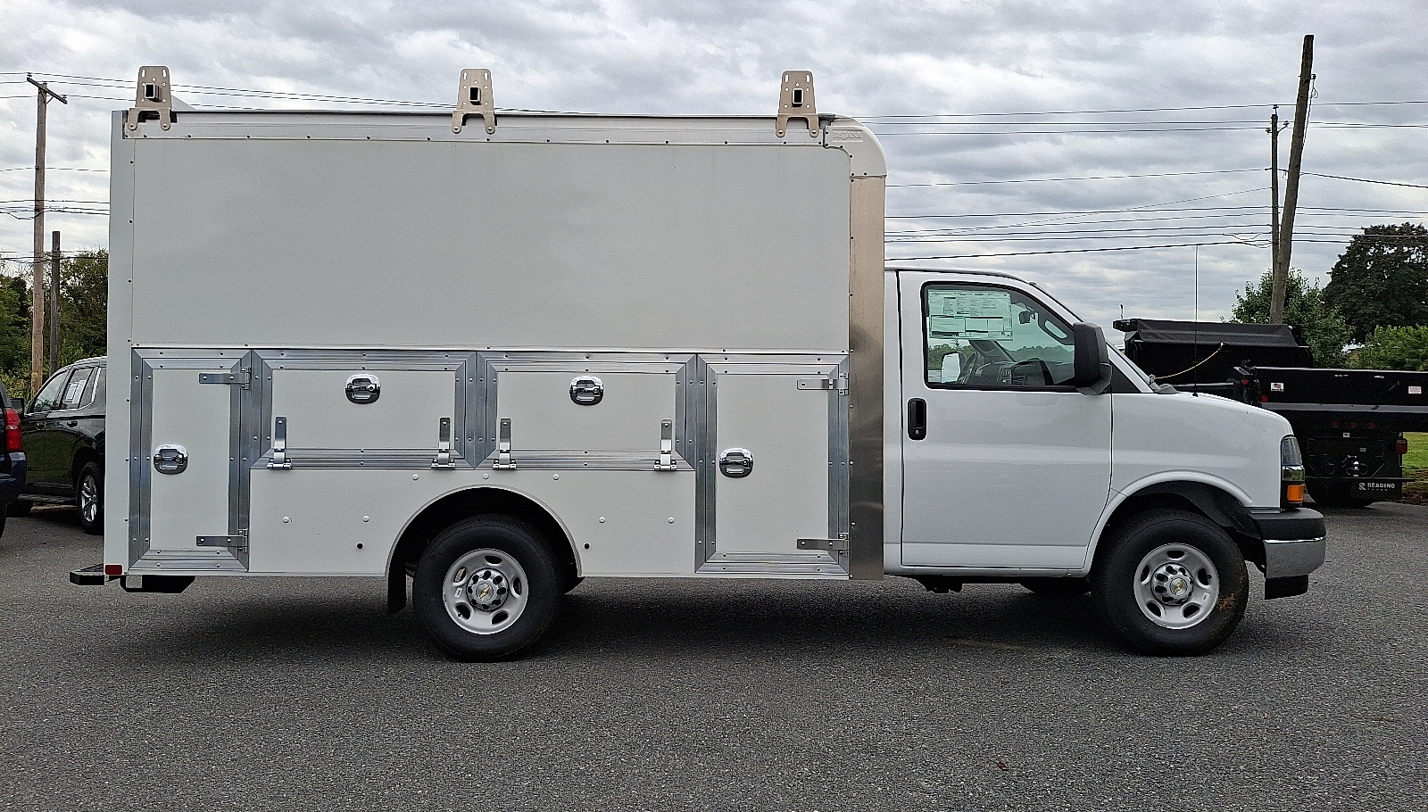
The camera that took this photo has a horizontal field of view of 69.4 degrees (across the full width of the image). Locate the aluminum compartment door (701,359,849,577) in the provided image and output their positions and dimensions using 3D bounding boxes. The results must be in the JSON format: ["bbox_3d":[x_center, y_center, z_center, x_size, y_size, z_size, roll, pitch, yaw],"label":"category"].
[{"bbox_3d":[0.303,0.309,5.150,0.735,1.090,0.050,0,-1,0],"label":"aluminum compartment door"}]

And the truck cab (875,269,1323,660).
[{"bbox_3d":[2.100,0.265,6.200,2.480,2.090,2.120,0,-1,0],"label":"truck cab"}]

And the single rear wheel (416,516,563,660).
[{"bbox_3d":[-1.163,0.930,5.360,0.775,0.770,0.245,0,-1,0],"label":"single rear wheel"}]

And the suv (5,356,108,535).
[{"bbox_3d":[-7.220,0.445,12.990,5.350,1.930,2.060,-1,-1,41],"label":"suv"}]

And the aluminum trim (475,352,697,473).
[{"bbox_3d":[-0.639,0.036,5.145,1.105,0.600,0.045,0,-1,0],"label":"aluminum trim"}]

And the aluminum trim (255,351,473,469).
[{"bbox_3d":[-1.749,0.014,5.145,1.100,0.600,0.045,0,-1,0],"label":"aluminum trim"}]

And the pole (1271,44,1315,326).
[{"bbox_3d":[12.700,-3.350,23.000,0.300,9.900,0.300,7,-1,0],"label":"pole"}]

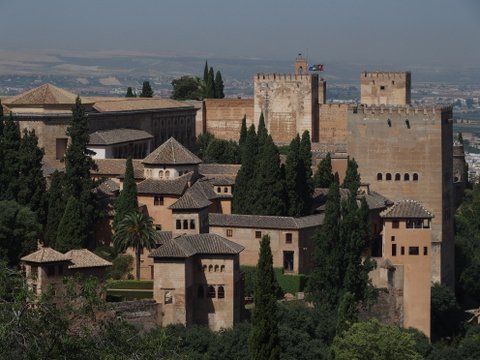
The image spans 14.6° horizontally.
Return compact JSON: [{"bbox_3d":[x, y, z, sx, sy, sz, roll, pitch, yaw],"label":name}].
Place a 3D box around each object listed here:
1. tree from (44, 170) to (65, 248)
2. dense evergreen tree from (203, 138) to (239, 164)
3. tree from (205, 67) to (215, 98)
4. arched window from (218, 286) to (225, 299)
[{"bbox_3d":[-26.259,4.539,265.432,3.260,11.800,3.260,0,4,0],"label":"tree"},{"bbox_3d":[-4.299,-5.904,435.275,8.830,7.500,8.830,0,4,0],"label":"dense evergreen tree"},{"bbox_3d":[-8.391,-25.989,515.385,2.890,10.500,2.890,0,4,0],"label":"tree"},{"bbox_3d":[-2.421,14.724,245.000,0.820,1.580,0.300,1,4,13],"label":"arched window"}]

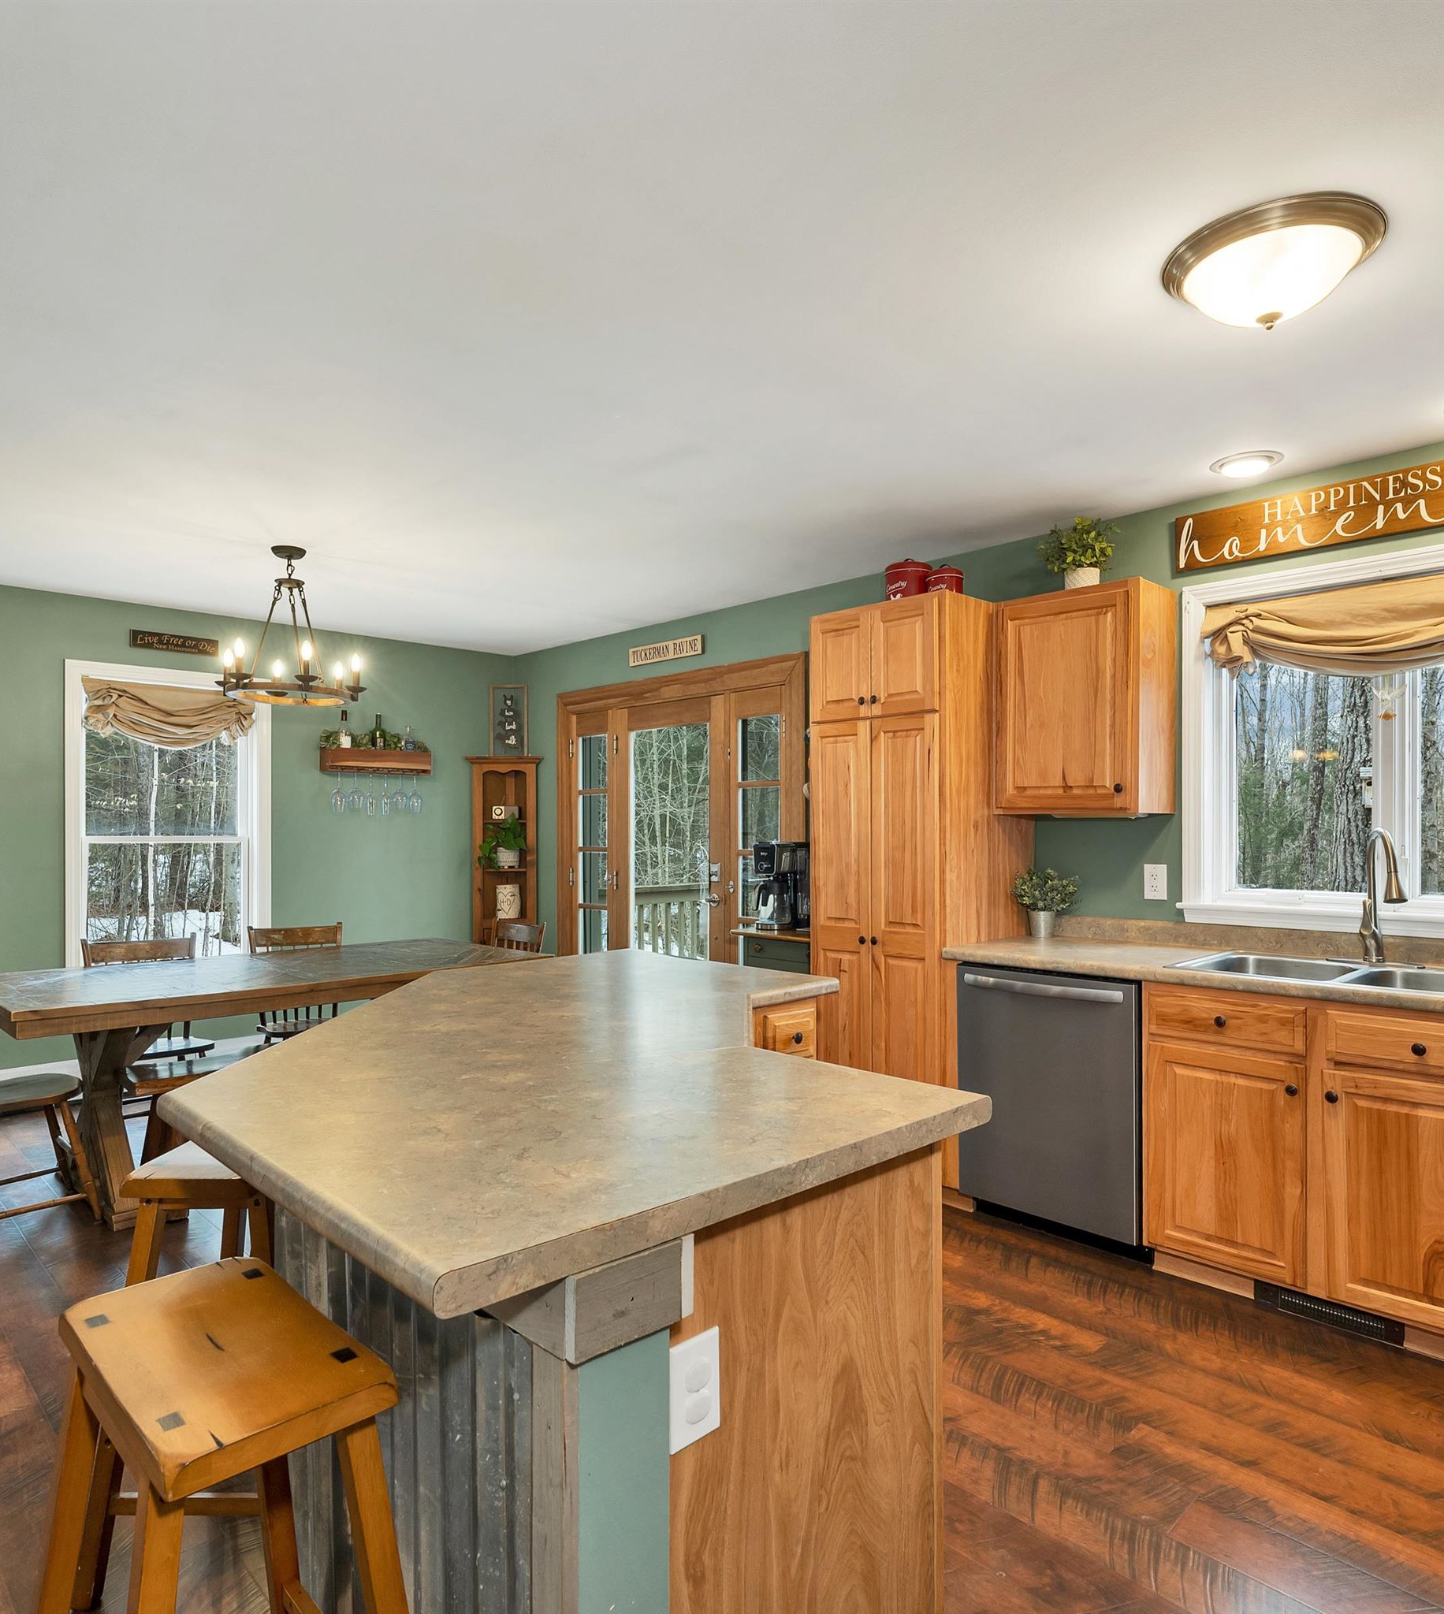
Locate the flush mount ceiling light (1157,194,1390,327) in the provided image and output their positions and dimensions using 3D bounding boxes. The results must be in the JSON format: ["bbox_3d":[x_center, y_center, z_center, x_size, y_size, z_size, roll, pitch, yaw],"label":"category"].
[{"bbox_3d":[1.066,-1.005,1.832,0.370,0.150,0.370,-1,-1,44],"label":"flush mount ceiling light"}]

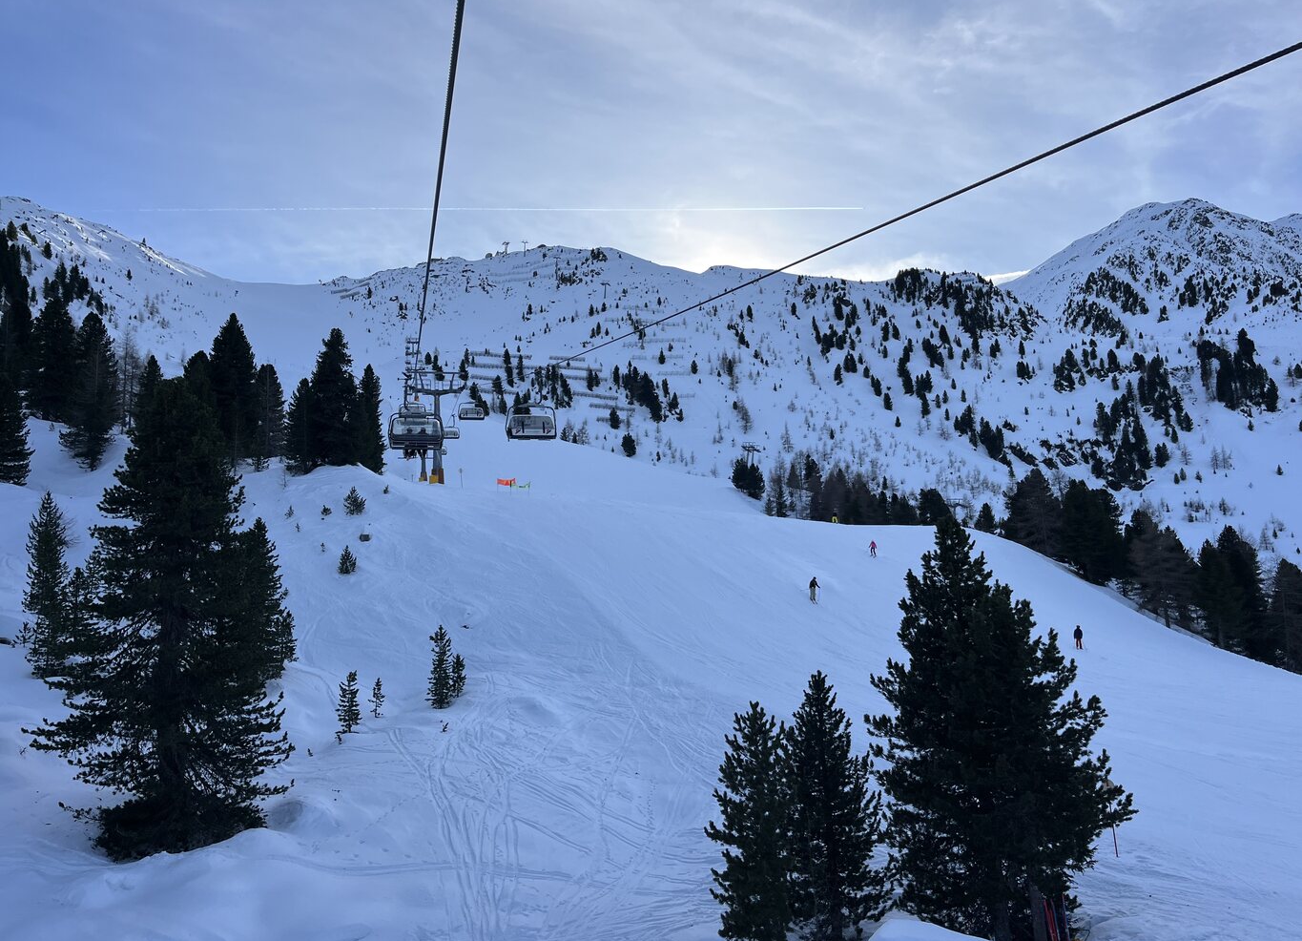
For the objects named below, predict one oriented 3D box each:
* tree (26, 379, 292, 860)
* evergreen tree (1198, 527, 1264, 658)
[{"bbox_3d":[-11.297,3.248,23.175,6.291,11.075,6.103,-2,-7,0],"label":"tree"},{"bbox_3d":[49.671,10.272,83.713,5.092,11.068,4.837,-6,-9,30],"label":"evergreen tree"}]

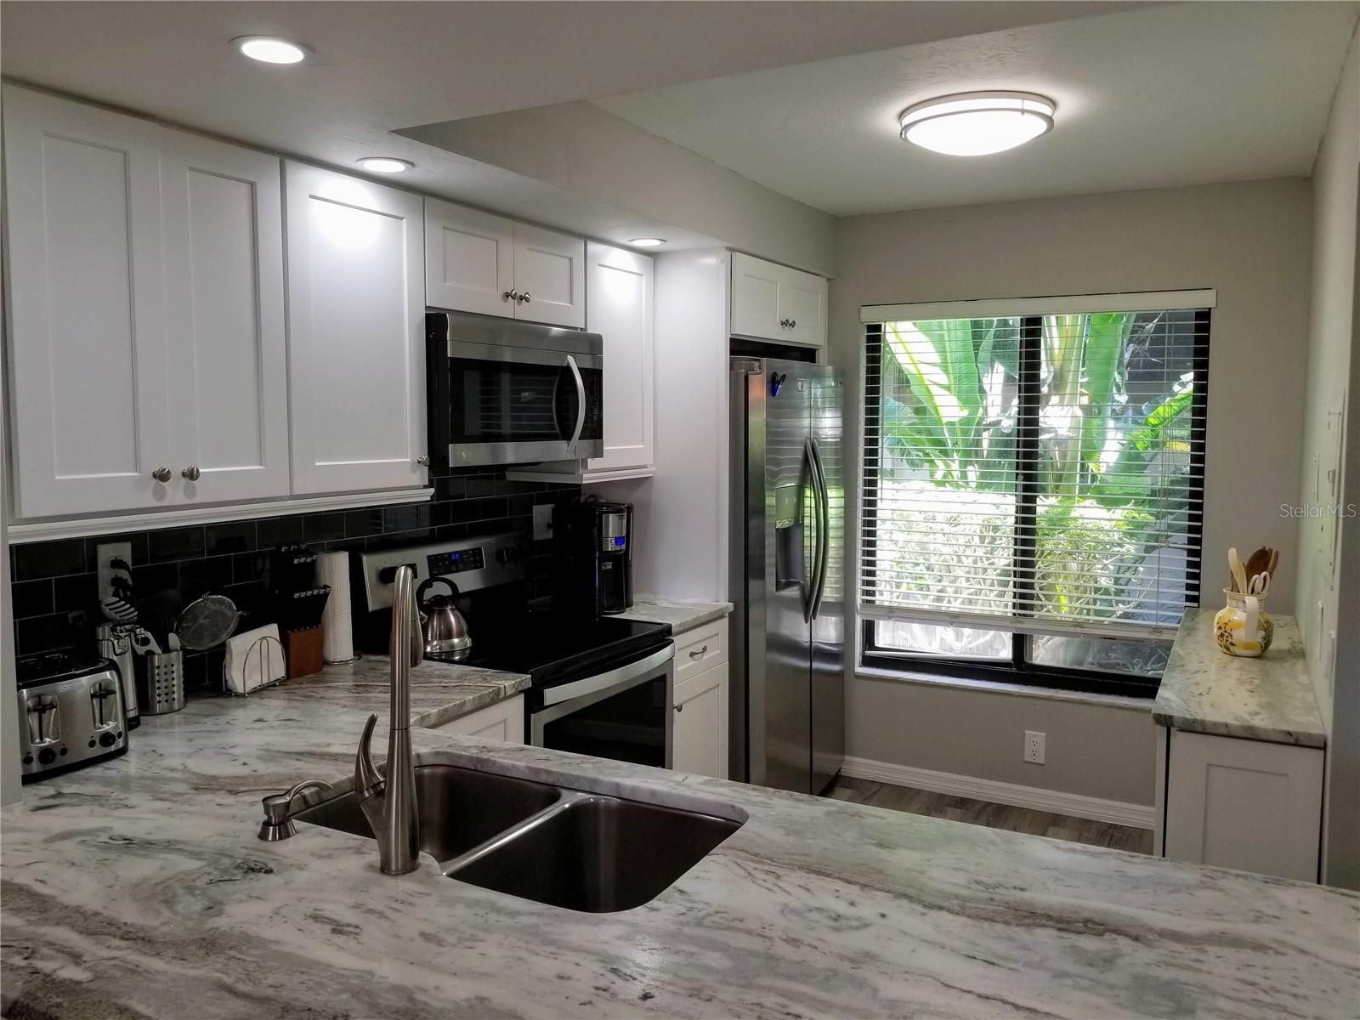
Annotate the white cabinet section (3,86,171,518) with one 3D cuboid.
[{"bbox_3d":[-1.258,-0.384,2.024,0.328,0.765,0.296,3,6,28],"label":"white cabinet section"}]

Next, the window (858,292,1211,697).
[{"bbox_3d":[1.381,-0.043,4.143,1.360,1.600,0.120,3,5,29],"label":"window"}]

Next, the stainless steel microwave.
[{"bbox_3d":[-0.584,-0.351,3.064,0.424,0.409,0.754,3,6,28],"label":"stainless steel microwave"}]

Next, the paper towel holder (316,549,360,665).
[{"bbox_3d":[-0.944,0.265,2.819,0.125,0.300,0.125,3,5,29],"label":"paper towel holder"}]

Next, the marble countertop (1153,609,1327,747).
[{"bbox_3d":[1.675,0.452,3.065,0.352,0.034,1.590,3,5,29],"label":"marble countertop"}]

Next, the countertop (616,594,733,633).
[{"bbox_3d":[-0.203,0.353,3.601,0.657,0.033,0.427,3,6,28],"label":"countertop"}]

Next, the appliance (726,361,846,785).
[{"bbox_3d":[0.202,0.316,4.194,0.782,1.801,0.910,3,6,28],"label":"appliance"}]

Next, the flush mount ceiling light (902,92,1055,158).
[{"bbox_3d":[0.826,-1.057,2.848,0.417,0.091,0.417,3,6,28],"label":"flush mount ceiling light"}]

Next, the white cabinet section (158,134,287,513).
[{"bbox_3d":[-1.115,-0.408,2.285,0.328,0.765,0.302,3,6,28],"label":"white cabinet section"}]

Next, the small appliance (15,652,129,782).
[{"bbox_3d":[-1.233,0.391,1.982,0.228,0.190,0.214,3,5,29],"label":"small appliance"}]

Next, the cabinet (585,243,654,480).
[{"bbox_3d":[-0.339,-0.506,3.602,0.337,0.789,0.452,3,6,28],"label":"cabinet"}]

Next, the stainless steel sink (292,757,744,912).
[{"bbox_3d":[-0.279,0.648,1.722,0.736,0.216,0.465,3,6,28],"label":"stainless steel sink"}]

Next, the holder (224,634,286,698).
[{"bbox_3d":[-1.057,0.375,2.539,0.070,0.128,0.167,1,5,12],"label":"holder"}]

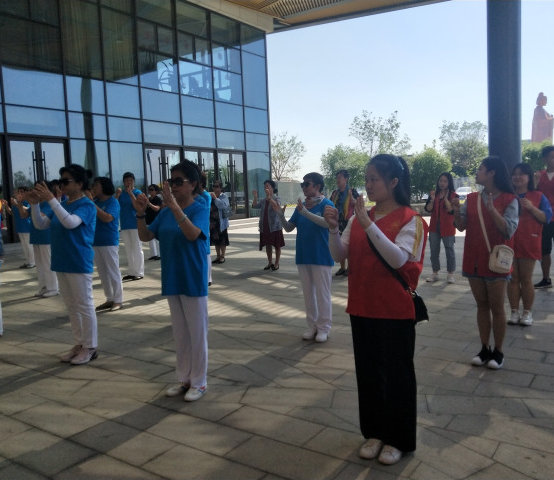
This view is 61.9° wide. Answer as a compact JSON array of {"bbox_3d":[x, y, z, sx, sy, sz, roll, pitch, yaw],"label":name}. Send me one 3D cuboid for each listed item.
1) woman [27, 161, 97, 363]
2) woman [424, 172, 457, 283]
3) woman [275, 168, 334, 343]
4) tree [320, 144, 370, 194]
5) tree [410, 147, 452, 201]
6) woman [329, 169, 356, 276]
[{"bbox_3d":[-1.823,0.215,3.960,0.560,1.620,0.500,-6,8,-37],"label":"woman"},{"bbox_3d":[2.420,-0.180,6.830,0.500,1.600,0.420,1,7,20],"label":"woman"},{"bbox_3d":[0.265,0.166,4.360,0.520,1.560,0.500,-7,8,-41],"label":"woman"},{"bbox_3d":[3.600,-3.500,25.000,2.700,3.200,2.700,-2,6,0],"label":"tree"},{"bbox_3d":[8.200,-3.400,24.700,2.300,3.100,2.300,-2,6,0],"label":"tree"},{"bbox_3d":[1.070,-0.295,7.400,0.520,1.640,0.420,2,7,32],"label":"woman"}]

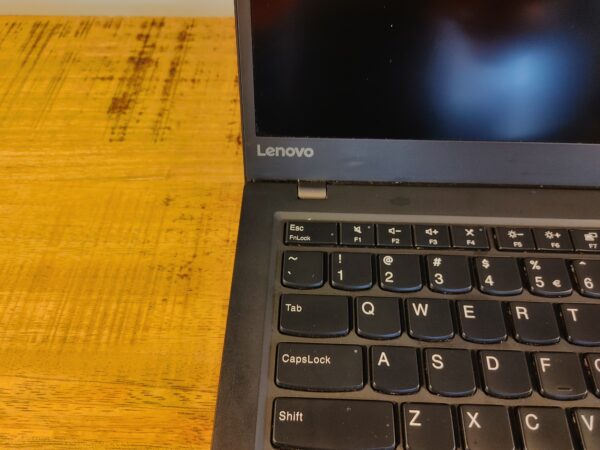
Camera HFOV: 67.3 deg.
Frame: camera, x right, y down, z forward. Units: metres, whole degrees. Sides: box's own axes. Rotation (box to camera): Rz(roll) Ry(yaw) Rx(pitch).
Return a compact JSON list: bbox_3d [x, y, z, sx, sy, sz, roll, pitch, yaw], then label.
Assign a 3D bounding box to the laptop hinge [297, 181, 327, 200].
[{"bbox_3d":[0.005,-0.015,0.198,0.012,0.006,0.009,2,59,1],"label":"laptop hinge"}]

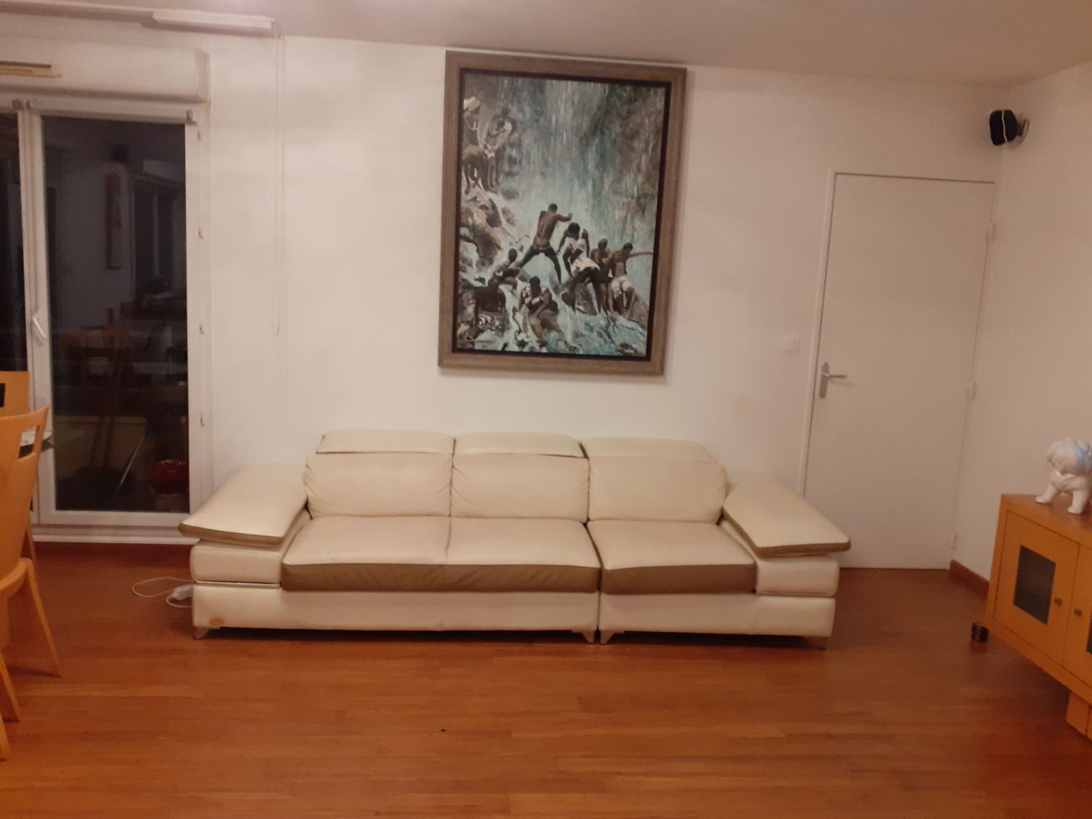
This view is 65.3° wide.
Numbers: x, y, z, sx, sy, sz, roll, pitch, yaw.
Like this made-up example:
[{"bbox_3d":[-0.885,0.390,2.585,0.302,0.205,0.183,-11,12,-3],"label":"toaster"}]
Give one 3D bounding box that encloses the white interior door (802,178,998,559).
[{"bbox_3d":[1.814,-0.153,4.456,0.840,2.050,0.045,2,8,-5],"label":"white interior door"}]

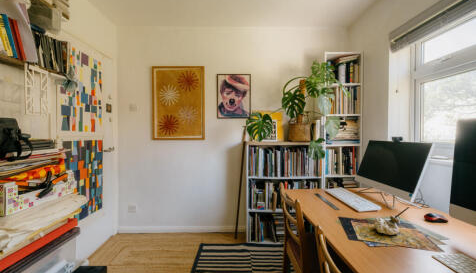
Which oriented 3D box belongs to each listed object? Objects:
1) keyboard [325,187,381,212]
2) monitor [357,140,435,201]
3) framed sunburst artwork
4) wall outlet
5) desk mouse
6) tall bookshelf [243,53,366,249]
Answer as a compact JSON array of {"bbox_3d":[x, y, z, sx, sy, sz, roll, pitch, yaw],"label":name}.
[{"bbox_3d":[0.785,0.438,1.411,0.142,0.024,0.445,0,0,-1],"label":"keyboard"},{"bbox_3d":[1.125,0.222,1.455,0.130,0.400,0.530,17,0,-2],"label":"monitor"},{"bbox_3d":[-0.695,-0.393,2.312,0.612,0.855,0.026,0,0,-1],"label":"framed sunburst artwork"},{"bbox_3d":[-1.239,0.847,2.320,0.089,0.088,0.012,0,0,-1],"label":"wall outlet"},{"bbox_3d":[1.072,0.435,1.077,0.102,0.036,0.062,0,0,10],"label":"desk mouse"},{"bbox_3d":[0.692,0.121,2.215,1.220,2.020,0.265,0,0,-1],"label":"tall bookshelf"}]

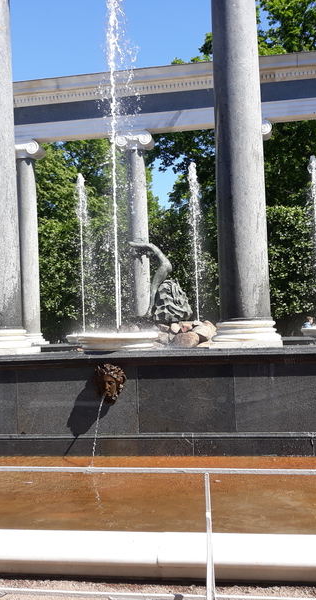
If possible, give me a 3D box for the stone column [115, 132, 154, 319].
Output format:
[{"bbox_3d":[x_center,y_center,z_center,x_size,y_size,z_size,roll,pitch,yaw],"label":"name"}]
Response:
[{"bbox_3d":[-0.694,-2.341,22.716,1.310,7.648,1.109,-2,-3,9],"label":"stone column"}]

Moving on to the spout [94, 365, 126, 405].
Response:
[{"bbox_3d":[-0.760,1.324,9.781,0.449,0.602,0.344,-2,-3,9],"label":"spout"}]

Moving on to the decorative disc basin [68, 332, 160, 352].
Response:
[{"bbox_3d":[-0.643,0.701,10.412,1.338,0.296,1.338,-2,-3,0],"label":"decorative disc basin"}]

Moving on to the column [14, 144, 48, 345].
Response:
[{"bbox_3d":[-4.874,-2.168,23.394,1.310,7.648,1.109,-2,-3,9],"label":"column"}]

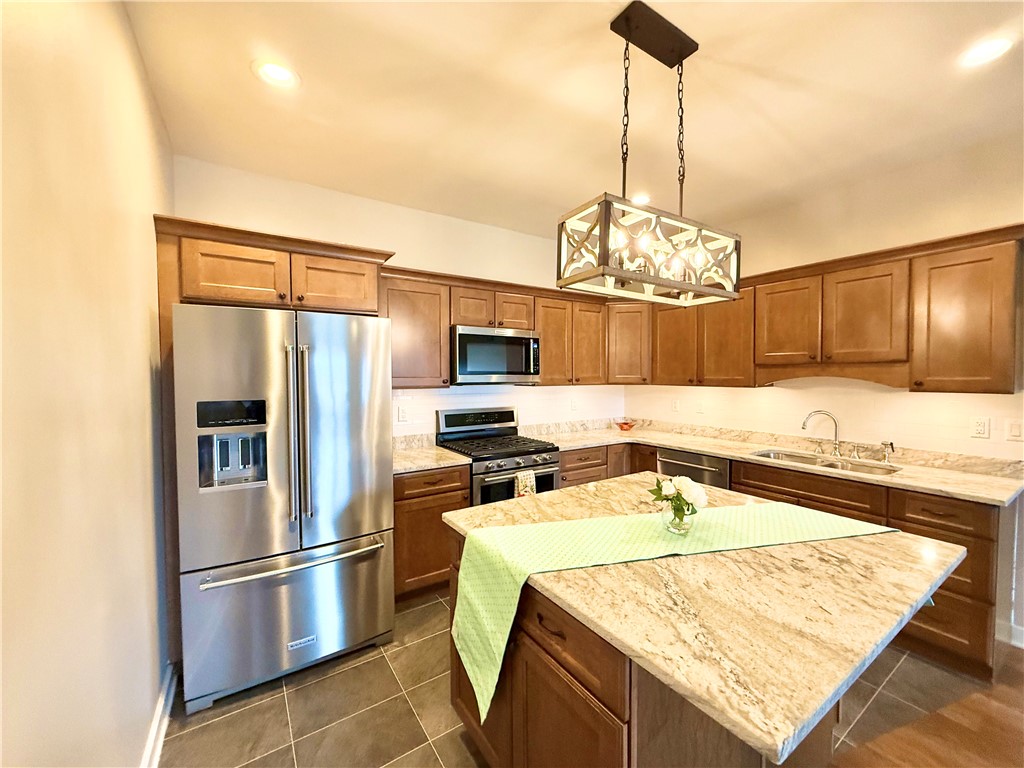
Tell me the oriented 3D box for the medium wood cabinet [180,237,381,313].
[{"bbox_3d":[-1.332,-0.551,2.431,0.908,0.289,0.620,-1,2,-34],"label":"medium wood cabinet"}]

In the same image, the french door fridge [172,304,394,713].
[{"bbox_3d":[-1.257,0.550,2.354,0.906,1.790,0.895,-1,2,-33],"label":"french door fridge"}]

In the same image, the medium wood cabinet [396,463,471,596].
[{"bbox_3d":[-0.680,0.991,2.984,0.538,0.875,0.625,-1,2,-33],"label":"medium wood cabinet"}]

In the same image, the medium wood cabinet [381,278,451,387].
[{"bbox_3d":[-0.770,-0.347,3.076,0.546,0.762,0.322,-1,2,-33],"label":"medium wood cabinet"}]

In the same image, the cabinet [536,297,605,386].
[{"bbox_3d":[0.460,-0.365,3.833,0.853,0.759,0.316,-1,2,-34],"label":"cabinet"}]

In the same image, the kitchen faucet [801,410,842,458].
[{"bbox_3d":[2.123,0.339,2.840,0.262,0.318,0.060,0,2,3],"label":"kitchen faucet"}]

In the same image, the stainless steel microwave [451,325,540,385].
[{"bbox_3d":[-0.188,-0.215,3.388,0.758,0.432,0.435,-1,2,-33],"label":"stainless steel microwave"}]

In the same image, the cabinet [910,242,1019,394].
[{"bbox_3d":[2.563,-0.339,2.337,0.322,0.762,0.396,-1,2,-33],"label":"cabinet"}]

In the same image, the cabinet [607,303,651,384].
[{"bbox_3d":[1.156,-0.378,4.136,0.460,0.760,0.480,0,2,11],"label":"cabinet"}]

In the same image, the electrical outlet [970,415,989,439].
[{"bbox_3d":[2.718,0.253,2.403,0.010,0.116,0.074,-1,2,-33],"label":"electrical outlet"}]

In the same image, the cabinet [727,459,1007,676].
[{"bbox_3d":[2.194,0.990,2.661,0.625,0.875,1.275,-1,2,-33],"label":"cabinet"}]

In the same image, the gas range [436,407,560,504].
[{"bbox_3d":[-0.115,0.813,3.206,0.753,1.175,0.710,-1,2,-34],"label":"gas range"}]

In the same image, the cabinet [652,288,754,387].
[{"bbox_3d":[1.721,-0.368,3.617,0.322,0.762,0.929,-1,2,-33],"label":"cabinet"}]

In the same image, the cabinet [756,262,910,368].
[{"bbox_3d":[2.200,-0.427,2.835,0.338,0.601,0.852,-1,2,-34],"label":"cabinet"}]

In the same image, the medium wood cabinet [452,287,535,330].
[{"bbox_3d":[-0.216,-0.584,3.378,0.768,0.289,0.316,-1,2,-34],"label":"medium wood cabinet"}]

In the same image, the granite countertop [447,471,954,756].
[{"bbox_3d":[0.616,0.567,1.572,1.323,0.036,1.310,-1,2,-34],"label":"granite countertop"}]

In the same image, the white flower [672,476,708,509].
[{"bbox_3d":[0.668,0.406,1.550,0.130,0.115,0.130,-1,2,-33],"label":"white flower"}]

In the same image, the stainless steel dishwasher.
[{"bbox_3d":[1.639,0.942,3.406,0.615,0.845,0.605,-1,2,-34],"label":"stainless steel dishwasher"}]

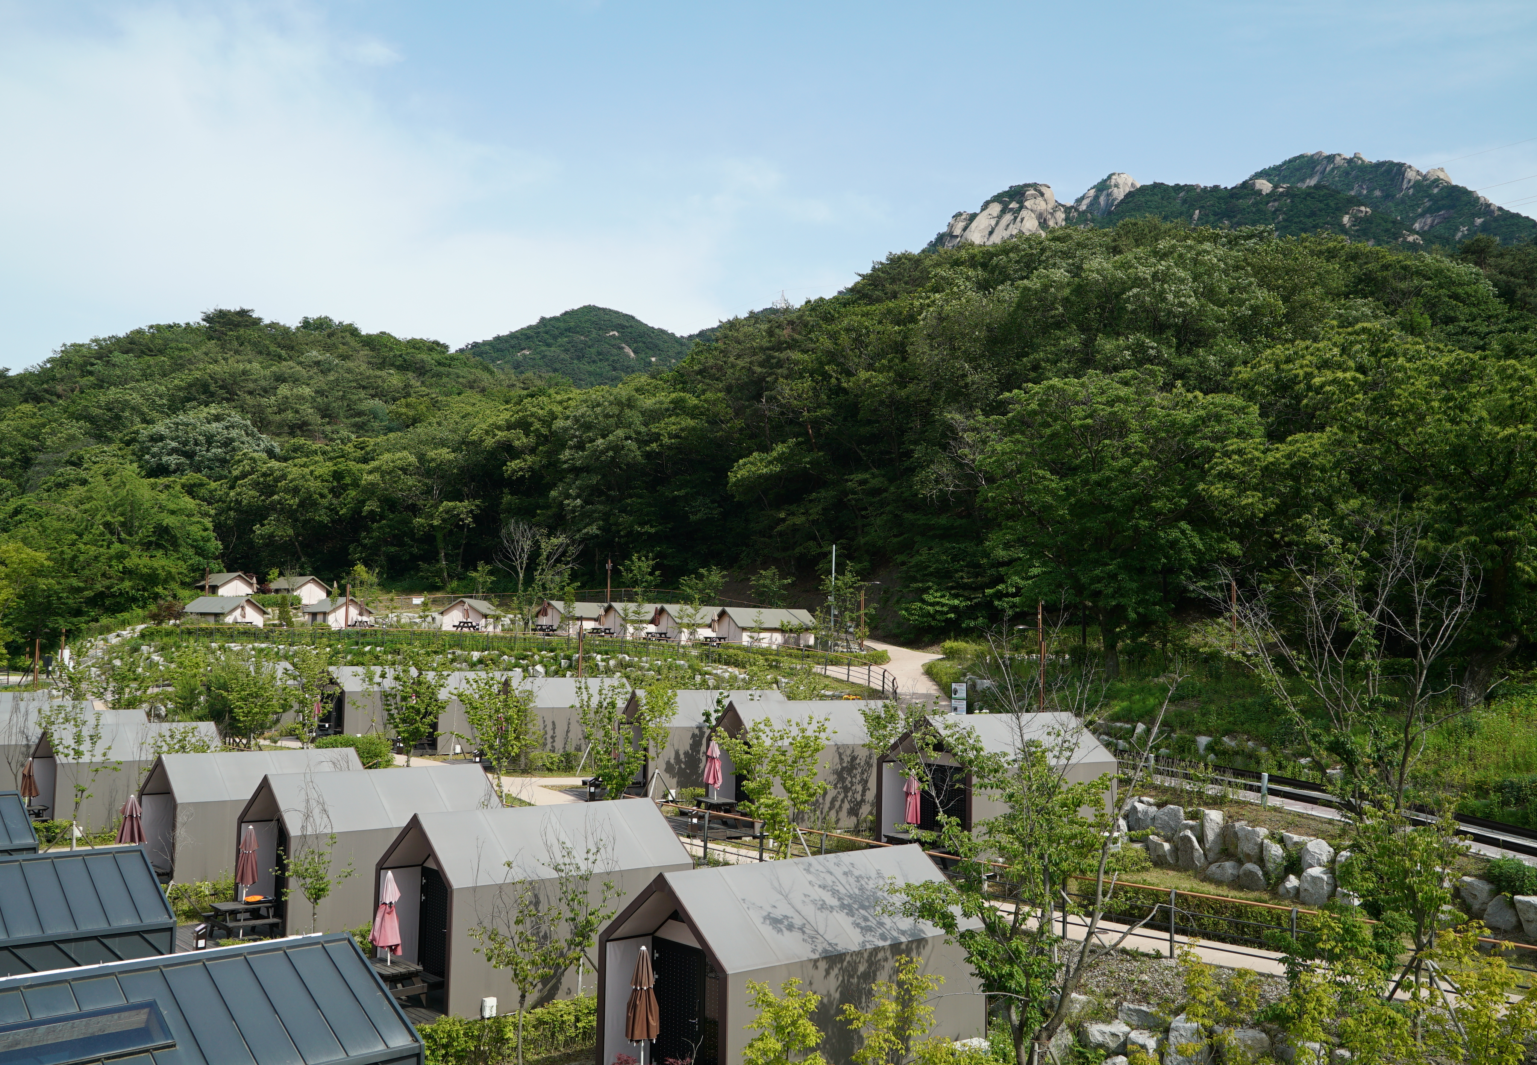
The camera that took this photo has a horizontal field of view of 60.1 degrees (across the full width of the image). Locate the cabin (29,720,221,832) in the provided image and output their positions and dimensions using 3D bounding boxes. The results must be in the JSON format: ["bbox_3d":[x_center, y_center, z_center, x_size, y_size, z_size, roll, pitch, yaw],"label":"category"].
[{"bbox_3d":[-20.623,7.873,43.009,5.094,3.324,2.950,6,-7,-41],"label":"cabin"}]

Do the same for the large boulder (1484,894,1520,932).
[{"bbox_3d":[14.295,7.426,25.900,0.710,0.750,0.660,-1,-6,25],"label":"large boulder"}]

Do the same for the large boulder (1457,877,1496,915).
[{"bbox_3d":[14.076,7.236,26.400,0.800,0.770,0.700,-1,-6,25],"label":"large boulder"}]

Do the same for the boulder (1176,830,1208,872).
[{"bbox_3d":[10.099,7.604,31.700,0.740,0.980,0.680,-1,-6,25],"label":"boulder"}]

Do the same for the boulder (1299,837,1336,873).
[{"bbox_3d":[12.135,7.149,29.400,0.800,0.760,0.750,-1,-6,25],"label":"boulder"}]

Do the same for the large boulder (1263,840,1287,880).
[{"bbox_3d":[10.513,6.802,27.600,0.500,0.780,0.550,-1,-6,18],"label":"large boulder"}]

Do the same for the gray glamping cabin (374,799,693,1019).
[{"bbox_3d":[-4.320,6.805,24.956,5.094,3.324,2.950,6,-7,-41],"label":"gray glamping cabin"}]

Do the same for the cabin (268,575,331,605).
[{"bbox_3d":[-44.127,5.571,124.804,4.400,2.750,3.873,-2,-6,32],"label":"cabin"}]

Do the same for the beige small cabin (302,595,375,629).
[{"bbox_3d":[-33.365,6.337,102.817,3.550,2.484,5.039,6,-7,-43],"label":"beige small cabin"}]

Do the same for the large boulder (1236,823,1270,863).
[{"bbox_3d":[10.694,6.836,29.300,0.600,0.850,0.680,5,-6,-40],"label":"large boulder"}]

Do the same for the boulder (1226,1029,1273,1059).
[{"bbox_3d":[7.477,8.011,20.700,0.740,0.540,0.660,-1,-6,25],"label":"boulder"}]

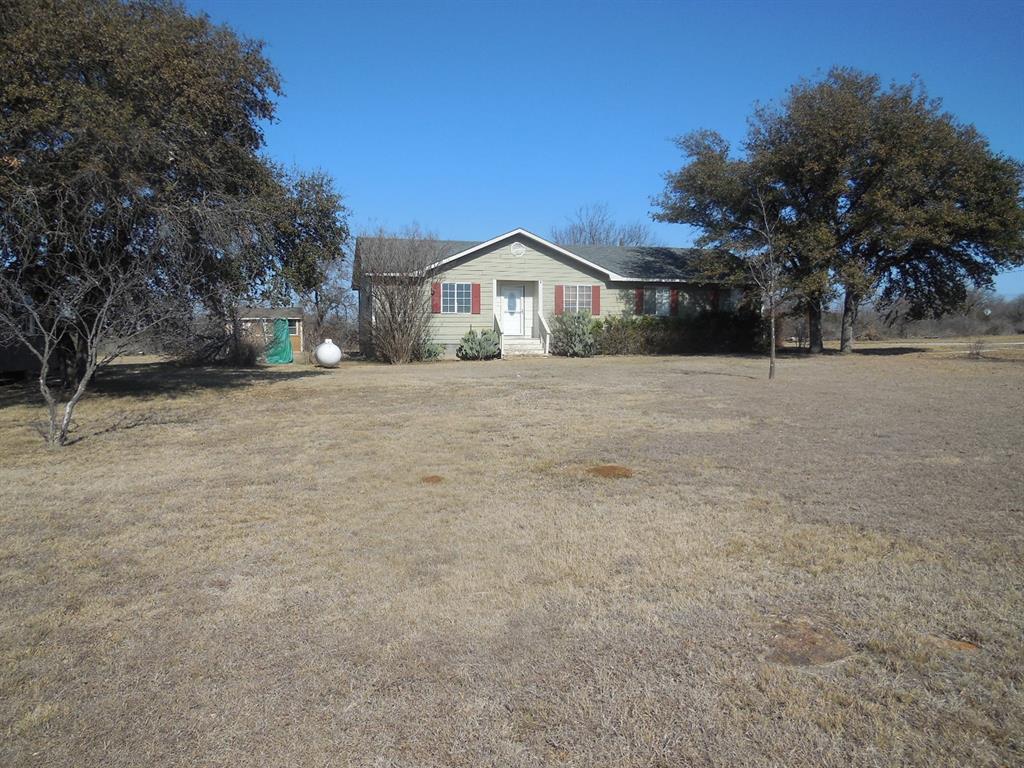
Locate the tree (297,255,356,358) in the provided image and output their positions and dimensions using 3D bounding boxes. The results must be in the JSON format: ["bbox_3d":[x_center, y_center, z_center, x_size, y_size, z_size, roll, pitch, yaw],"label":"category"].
[{"bbox_3d":[-9.926,-4.211,39.822,3.500,5.250,3.500,0,3,0],"label":"tree"}]

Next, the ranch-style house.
[{"bbox_3d":[1.860,-3.855,34.163,17.600,5.140,8.650,-1,3,-15],"label":"ranch-style house"}]

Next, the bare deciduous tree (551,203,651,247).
[{"bbox_3d":[5.984,-7.192,49.664,7.000,10.050,7.000,0,3,0],"label":"bare deciduous tree"}]

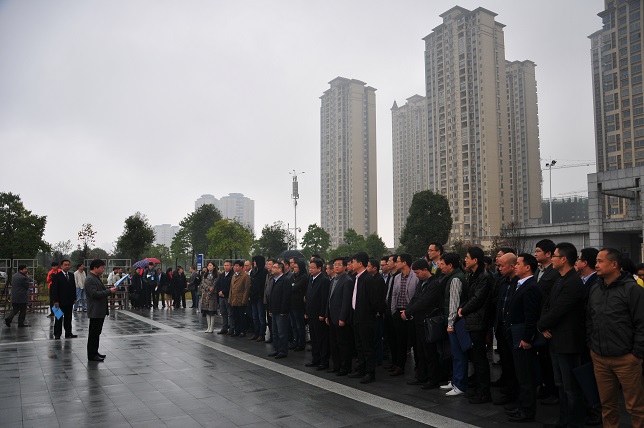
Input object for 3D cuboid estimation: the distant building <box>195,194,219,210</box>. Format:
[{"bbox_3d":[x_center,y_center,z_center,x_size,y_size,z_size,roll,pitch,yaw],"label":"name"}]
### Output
[{"bbox_3d":[-129.909,15.497,551.082,32.000,76.170,30.000,1,-6,-11],"label":"distant building"}]

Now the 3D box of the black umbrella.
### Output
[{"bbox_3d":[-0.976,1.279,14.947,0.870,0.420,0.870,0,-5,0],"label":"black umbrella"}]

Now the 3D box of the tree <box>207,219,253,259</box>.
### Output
[{"bbox_3d":[-8.237,3.279,42.894,4.100,5.780,4.000,1,-6,-11],"label":"tree"}]

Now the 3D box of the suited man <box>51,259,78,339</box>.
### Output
[{"bbox_3d":[-5.632,1.859,10.462,0.550,1.730,0.350,5,-8,-39],"label":"suited man"}]

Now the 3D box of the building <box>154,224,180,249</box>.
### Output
[{"bbox_3d":[-226.352,46.109,699.055,40.000,62.000,26.000,2,-6,-20],"label":"building"}]

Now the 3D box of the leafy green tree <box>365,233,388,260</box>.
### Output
[{"bbox_3d":[5.419,3.986,47.833,2.600,4.310,2.500,0,-5,0],"label":"leafy green tree"}]

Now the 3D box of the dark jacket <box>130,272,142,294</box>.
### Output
[{"bbox_3d":[-7.223,2.711,18.819,0.360,0.870,0.500,-4,-7,31],"label":"dark jacket"}]

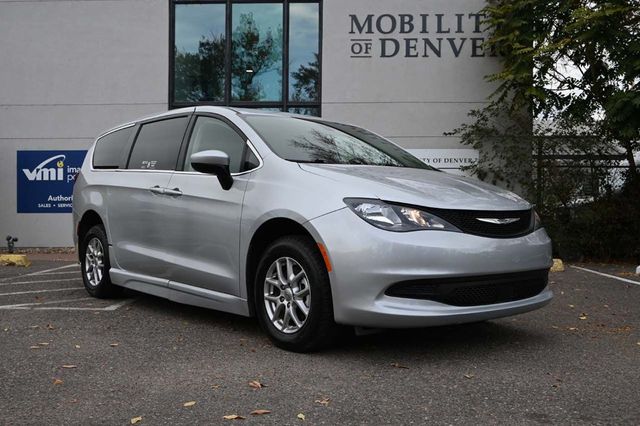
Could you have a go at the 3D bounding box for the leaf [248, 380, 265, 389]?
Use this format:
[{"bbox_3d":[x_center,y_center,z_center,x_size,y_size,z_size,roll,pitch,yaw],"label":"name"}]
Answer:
[{"bbox_3d":[-0.325,0.881,3.262,0.075,0.020,0.070,0,1,0],"label":"leaf"}]

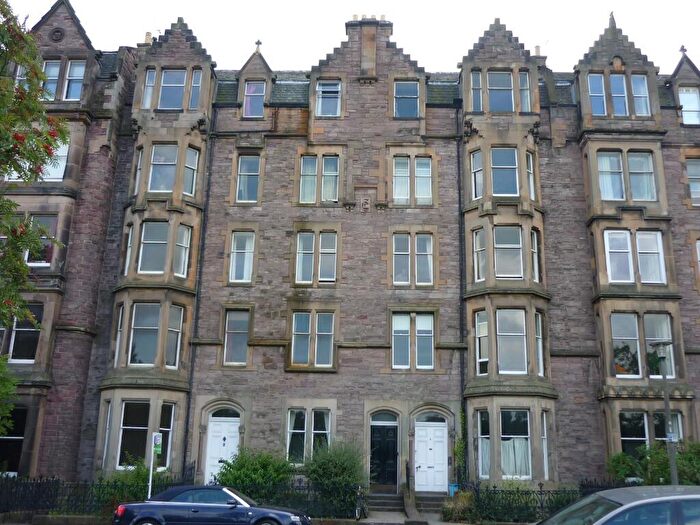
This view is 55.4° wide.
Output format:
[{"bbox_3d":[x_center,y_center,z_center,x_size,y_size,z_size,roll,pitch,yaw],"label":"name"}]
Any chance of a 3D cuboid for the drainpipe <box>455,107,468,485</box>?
[{"bbox_3d":[4.436,0.691,26.676,0.150,15.822,0.150,1,-16,1],"label":"drainpipe"}]

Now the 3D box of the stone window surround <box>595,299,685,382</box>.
[{"bbox_3d":[11.425,3.082,26.456,2.974,3.192,0.650,1,-16,2],"label":"stone window surround"}]

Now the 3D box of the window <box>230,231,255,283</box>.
[{"bbox_3d":[-4.263,-0.208,26.386,0.925,2.150,0.120,1,-16,2],"label":"window"}]

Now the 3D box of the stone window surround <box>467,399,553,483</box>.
[{"bbox_3d":[5.795,6.241,23.593,2.965,2.842,1.100,1,-16,2],"label":"stone window surround"}]

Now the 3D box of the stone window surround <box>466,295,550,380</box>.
[{"bbox_3d":[6.163,2.918,25.655,3.180,3.235,0.970,1,-16,1],"label":"stone window surround"}]

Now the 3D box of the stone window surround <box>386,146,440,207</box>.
[{"bbox_3d":[2.674,-3.765,29.126,2.304,2.667,0.300,1,-16,2],"label":"stone window surround"}]

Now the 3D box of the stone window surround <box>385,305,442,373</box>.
[{"bbox_3d":[2.575,3.084,27.191,2.306,2.699,0.300,1,-16,2],"label":"stone window surround"}]

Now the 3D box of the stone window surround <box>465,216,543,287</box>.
[{"bbox_3d":[6.023,-0.455,25.480,2.918,2.507,1.100,1,-16,2],"label":"stone window surround"}]

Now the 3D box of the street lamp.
[{"bbox_3d":[8.571,4.684,17.769,0.620,5.219,0.620,1,-16,2],"label":"street lamp"}]

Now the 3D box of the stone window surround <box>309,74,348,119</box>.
[{"bbox_3d":[-0.912,-7.182,29.181,1.611,2.165,0.300,1,-16,1],"label":"stone window surround"}]

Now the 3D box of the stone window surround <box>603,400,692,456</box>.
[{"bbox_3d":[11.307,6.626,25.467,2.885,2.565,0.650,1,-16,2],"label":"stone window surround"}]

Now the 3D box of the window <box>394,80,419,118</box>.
[{"bbox_3d":[2.402,-6.851,28.131,1.052,1.781,0.120,1,-16,2],"label":"window"}]

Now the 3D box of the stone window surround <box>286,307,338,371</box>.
[{"bbox_3d":[-1.516,3.097,27.289,2.013,2.549,0.300,1,-16,2],"label":"stone window surround"}]

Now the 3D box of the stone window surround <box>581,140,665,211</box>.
[{"bbox_3d":[10.712,-3.178,26.174,2.849,3.017,0.950,1,-16,2],"label":"stone window surround"}]

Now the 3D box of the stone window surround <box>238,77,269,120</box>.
[{"bbox_3d":[-4.089,-6.969,28.337,1.112,1.908,0.300,1,-16,2],"label":"stone window surround"}]

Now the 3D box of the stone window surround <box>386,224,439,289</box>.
[{"bbox_3d":[2.551,-0.209,27.152,2.061,2.721,0.300,1,-16,1],"label":"stone window surround"}]

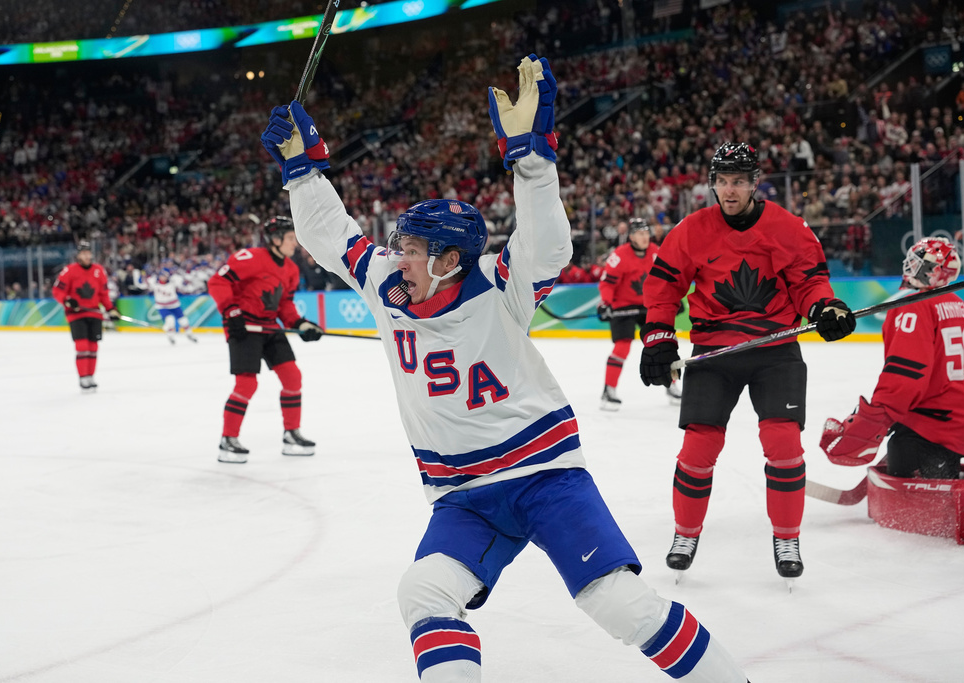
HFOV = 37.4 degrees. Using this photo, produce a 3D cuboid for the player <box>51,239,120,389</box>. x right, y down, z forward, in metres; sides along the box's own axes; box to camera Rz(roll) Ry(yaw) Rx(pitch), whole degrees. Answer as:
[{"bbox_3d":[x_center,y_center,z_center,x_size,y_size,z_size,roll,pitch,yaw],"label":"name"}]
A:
[{"bbox_3d":[-5.144,-0.325,18.500,0.820,1.940,0.500,-3,3,-22],"label":"player"}]

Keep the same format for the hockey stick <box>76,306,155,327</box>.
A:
[{"bbox_3d":[-4.728,-0.330,18.400,1.500,0.200,0.070,13,-3,-21],"label":"hockey stick"}]

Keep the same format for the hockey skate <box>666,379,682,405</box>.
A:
[{"bbox_3d":[1.931,0.494,14.050,0.110,0.260,0.300,-4,3,-25],"label":"hockey skate"}]

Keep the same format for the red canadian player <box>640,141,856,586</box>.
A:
[{"bbox_3d":[1.133,0.098,6.070,0.900,1.900,0.580,-2,3,10],"label":"red canadian player"}]

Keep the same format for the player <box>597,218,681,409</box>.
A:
[{"bbox_3d":[1.549,-0.264,13.900,0.800,1.850,0.650,-4,3,-27],"label":"player"}]

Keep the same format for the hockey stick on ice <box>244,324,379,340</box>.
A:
[{"bbox_3d":[-1.090,-0.042,10.800,1.550,0.200,0.070,5,2,-3],"label":"hockey stick on ice"}]

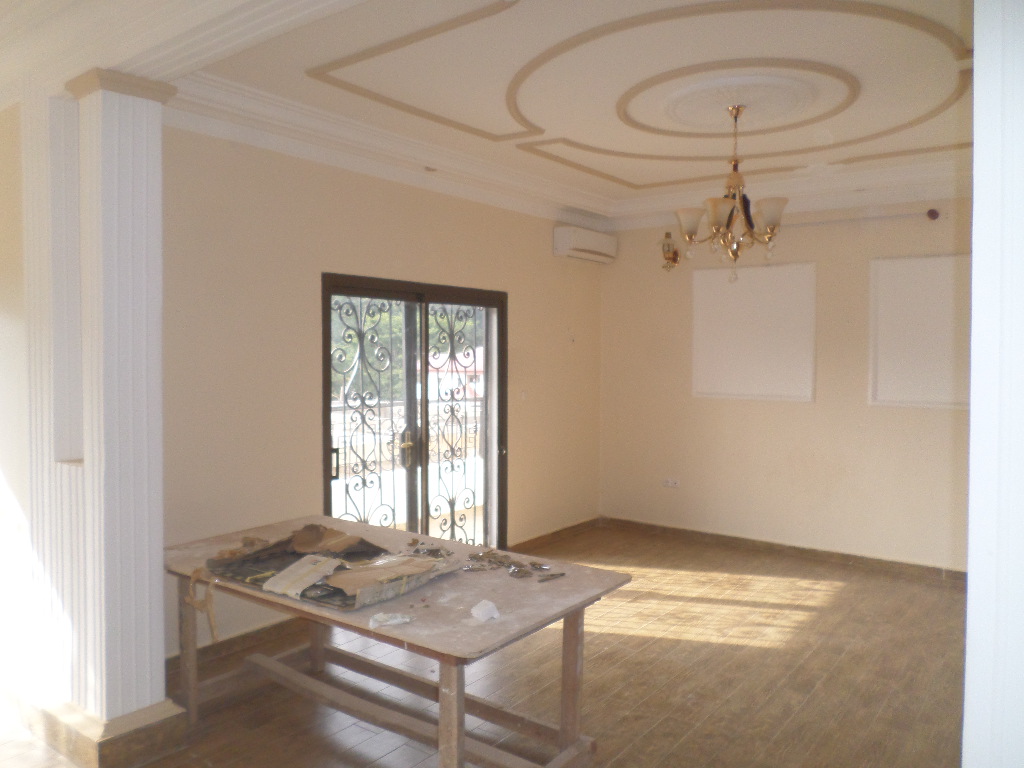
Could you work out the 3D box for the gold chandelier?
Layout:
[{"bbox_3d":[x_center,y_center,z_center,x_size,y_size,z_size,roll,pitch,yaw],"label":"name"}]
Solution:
[{"bbox_3d":[1.243,-1.074,4.130,0.629,0.938,0.629,2,3,38],"label":"gold chandelier"}]

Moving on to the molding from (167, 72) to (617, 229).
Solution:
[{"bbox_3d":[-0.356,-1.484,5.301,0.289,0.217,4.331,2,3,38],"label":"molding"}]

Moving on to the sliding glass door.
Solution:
[{"bbox_3d":[-0.624,0.363,5.309,0.103,2.166,1.836,2,3,38],"label":"sliding glass door"}]

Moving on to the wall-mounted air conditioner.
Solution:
[{"bbox_3d":[0.677,-1.236,6.702,0.206,0.273,0.815,2,3,38],"label":"wall-mounted air conditioner"}]

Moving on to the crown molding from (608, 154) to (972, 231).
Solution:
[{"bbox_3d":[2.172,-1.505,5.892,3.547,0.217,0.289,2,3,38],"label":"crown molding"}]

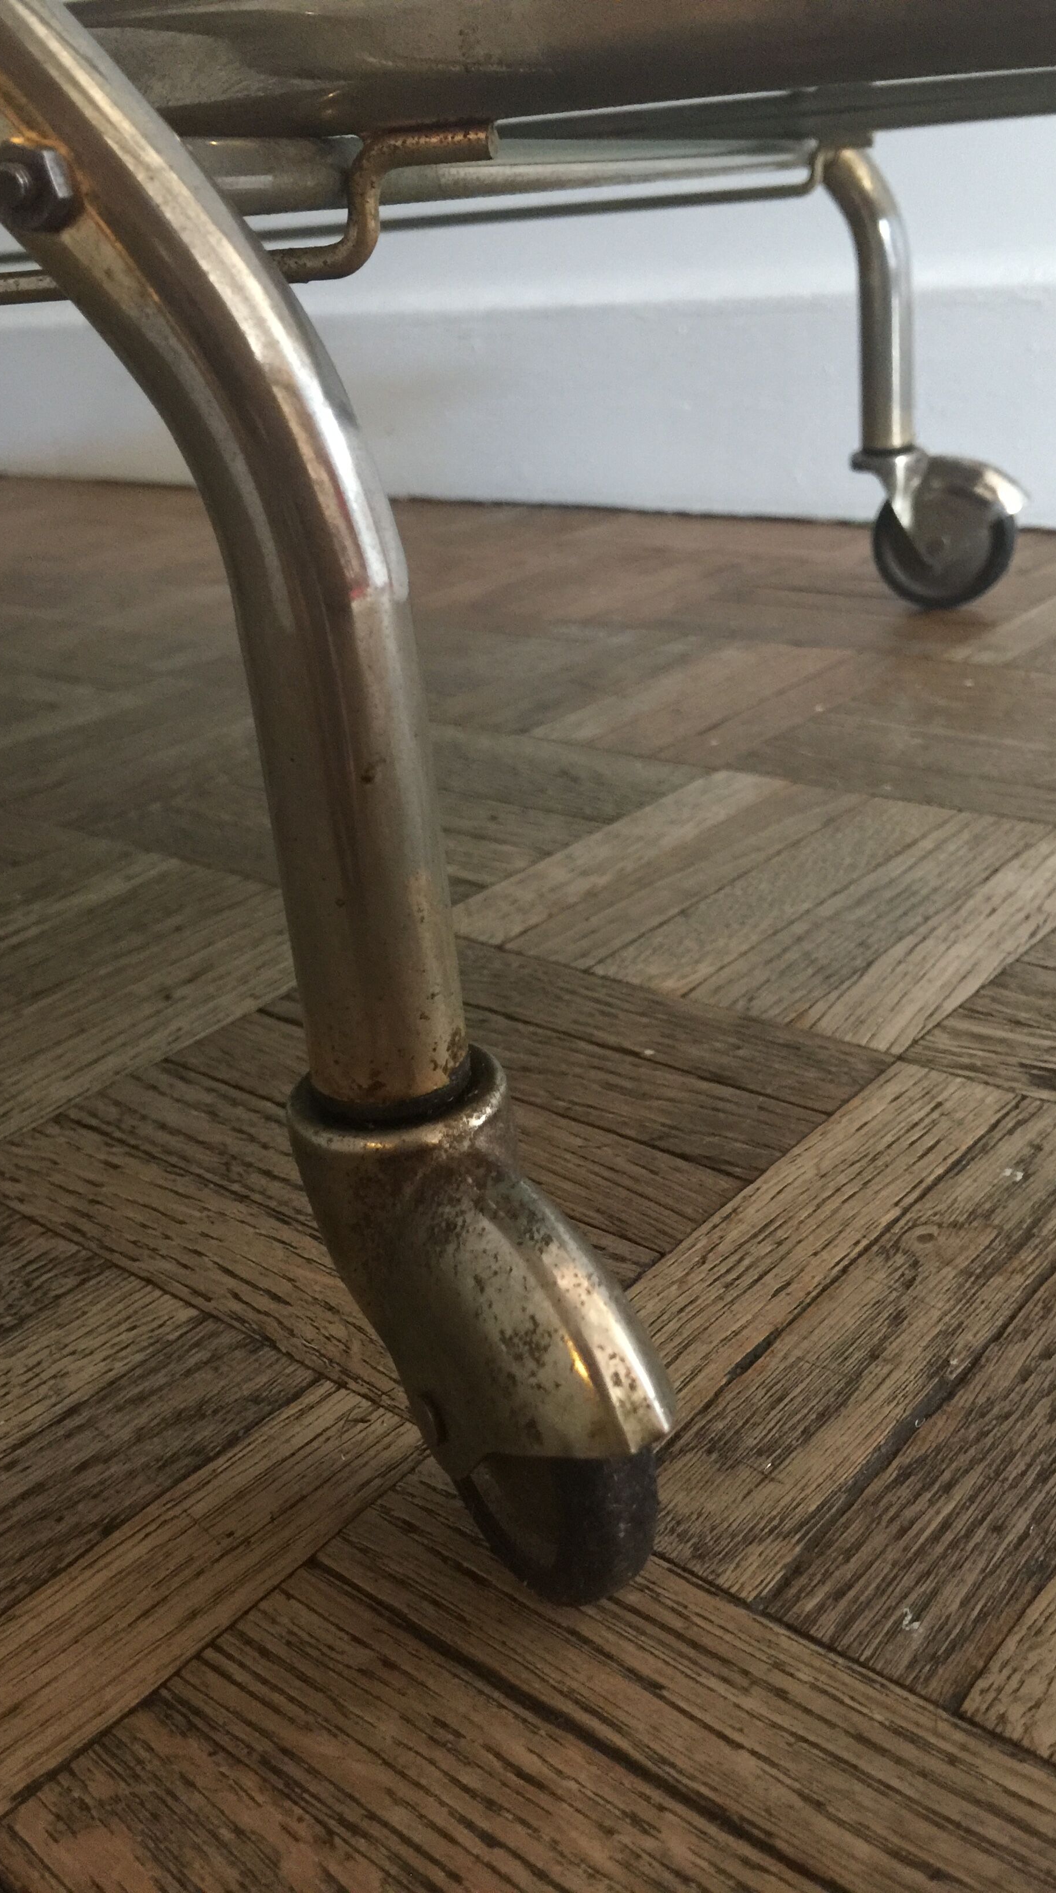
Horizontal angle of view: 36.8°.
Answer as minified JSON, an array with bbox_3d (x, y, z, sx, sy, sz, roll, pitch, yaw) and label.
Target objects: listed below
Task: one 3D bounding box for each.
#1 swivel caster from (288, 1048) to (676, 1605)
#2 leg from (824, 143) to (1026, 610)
[{"bbox_3d":[-0.003,0.046,0.178,0.026,0.056,0.061,-18,28,-26],"label":"swivel caster"},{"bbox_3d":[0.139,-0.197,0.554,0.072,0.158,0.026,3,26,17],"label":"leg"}]

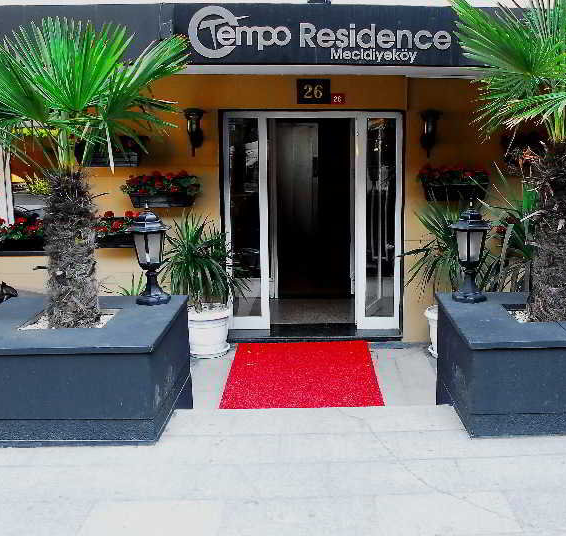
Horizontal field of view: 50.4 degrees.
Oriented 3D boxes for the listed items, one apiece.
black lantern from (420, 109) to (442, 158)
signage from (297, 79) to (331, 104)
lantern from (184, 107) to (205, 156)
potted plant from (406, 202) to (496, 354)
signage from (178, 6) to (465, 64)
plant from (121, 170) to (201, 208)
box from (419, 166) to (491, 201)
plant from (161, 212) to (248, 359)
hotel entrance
[{"bbox_3d":[1.331,-1.213,5.426,0.166,0.439,0.240,0,12,0],"label":"black lantern"},{"bbox_3d":[0.285,-1.597,5.454,0.306,0.218,0.020,0,12,0],"label":"signage"},{"bbox_3d":[-0.798,-1.221,5.424,0.180,0.421,0.240,0,12,0],"label":"lantern"},{"bbox_3d":[1.527,0.118,5.516,0.744,1.419,0.780,0,12,0],"label":"potted plant"},{"bbox_3d":[0.291,-1.822,4.717,2.218,0.457,0.100,0,12,0],"label":"signage"},{"bbox_3d":[-1.110,-0.721,5.515,0.701,0.339,0.280,0,12,0],"label":"plant"},{"bbox_3d":[1.566,-0.774,5.503,0.594,0.338,0.280,0,12,0],"label":"box"},{"bbox_3d":[-0.699,0.169,5.548,0.716,1.346,0.720,0,12,0],"label":"plant"},{"bbox_3d":[0.281,-0.376,5.786,1.656,2.206,0.250,0,12,0],"label":"hotel entrance"}]

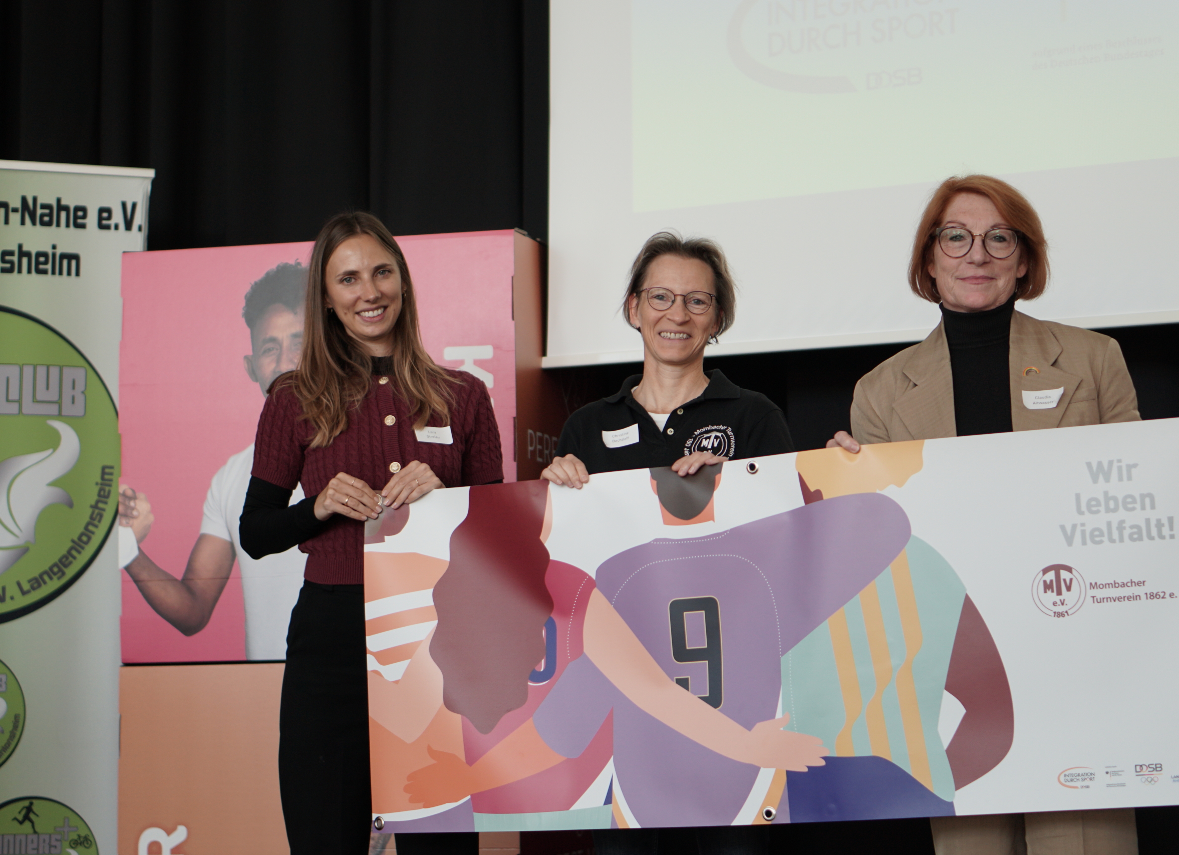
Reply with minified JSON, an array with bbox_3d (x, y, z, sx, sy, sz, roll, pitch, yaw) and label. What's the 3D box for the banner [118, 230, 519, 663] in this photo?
[{"bbox_3d":[-0.579,0.050,5.732,0.900,0.900,0.050,-2,-5,15],"label":"banner"}]

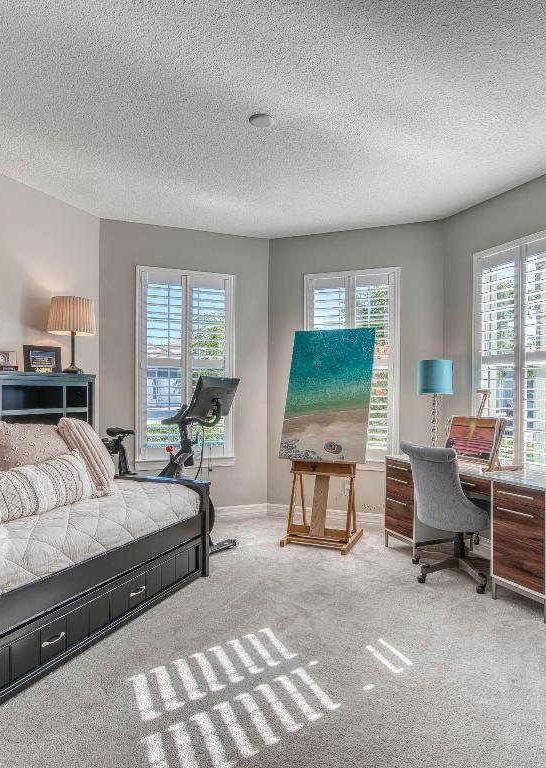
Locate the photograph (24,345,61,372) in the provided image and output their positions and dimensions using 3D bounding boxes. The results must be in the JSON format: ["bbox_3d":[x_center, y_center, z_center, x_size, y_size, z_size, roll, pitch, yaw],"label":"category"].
[{"bbox_3d":[-1.674,-0.173,3.492,0.263,0.195,0.020,1,-9,-45],"label":"photograph"}]

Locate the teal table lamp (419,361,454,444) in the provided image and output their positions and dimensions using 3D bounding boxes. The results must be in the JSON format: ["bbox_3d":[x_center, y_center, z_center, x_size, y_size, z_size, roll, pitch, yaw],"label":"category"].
[{"bbox_3d":[1.342,0.195,3.970,0.286,0.830,0.286,0,0,-24],"label":"teal table lamp"}]

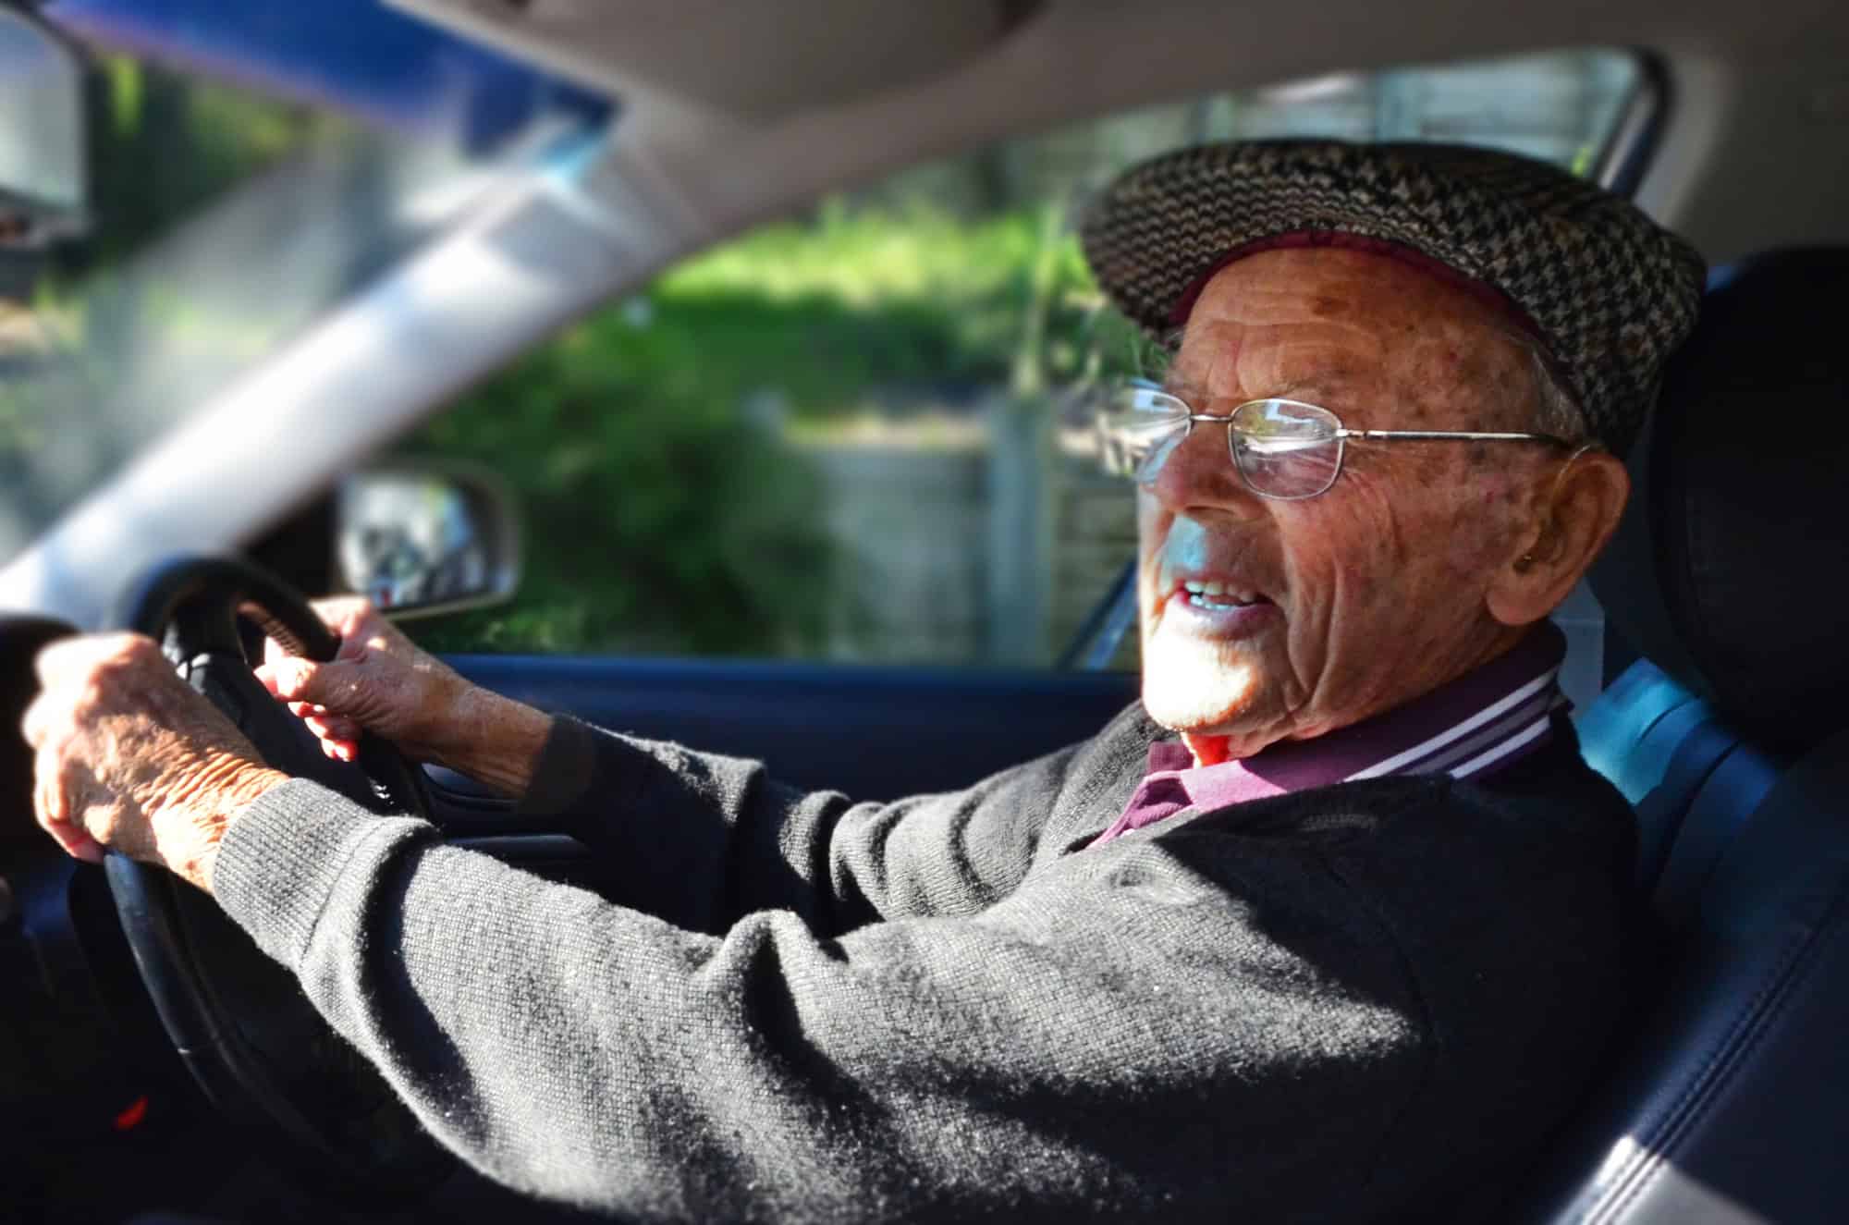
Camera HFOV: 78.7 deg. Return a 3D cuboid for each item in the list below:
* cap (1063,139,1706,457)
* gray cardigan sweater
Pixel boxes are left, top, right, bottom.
[{"bbox_3d":[0.213,-0.145,0.530,0.280,0.120,0.215,7,1,-22],"label":"cap"},{"bbox_3d":[0.020,0.295,0.630,0.670,0.520,0.520,0,4,-5],"label":"gray cardigan sweater"}]

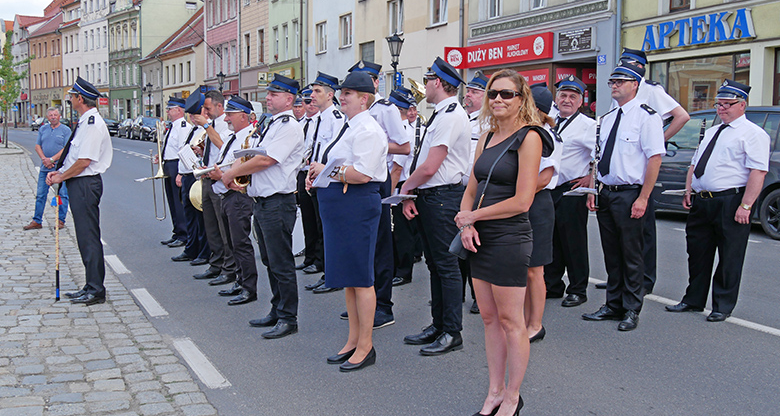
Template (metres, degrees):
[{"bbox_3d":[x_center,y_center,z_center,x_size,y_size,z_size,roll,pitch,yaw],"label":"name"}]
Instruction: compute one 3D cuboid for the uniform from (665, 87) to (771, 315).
[{"bbox_3d":[2.516,-0.066,6.583,0.440,1.811,0.620,-3,6,-32],"label":"uniform"}]

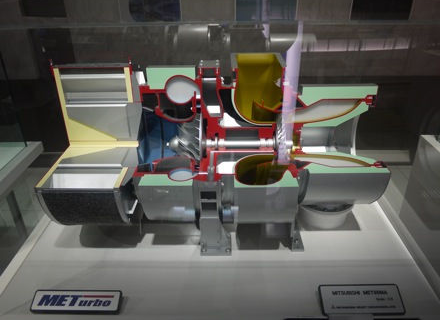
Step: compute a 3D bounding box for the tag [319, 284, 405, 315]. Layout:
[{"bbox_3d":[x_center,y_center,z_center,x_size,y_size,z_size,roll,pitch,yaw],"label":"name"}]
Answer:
[{"bbox_3d":[0.254,0.252,0.641,0.144,0.010,0.051,0,56,-1],"label":"tag"}]

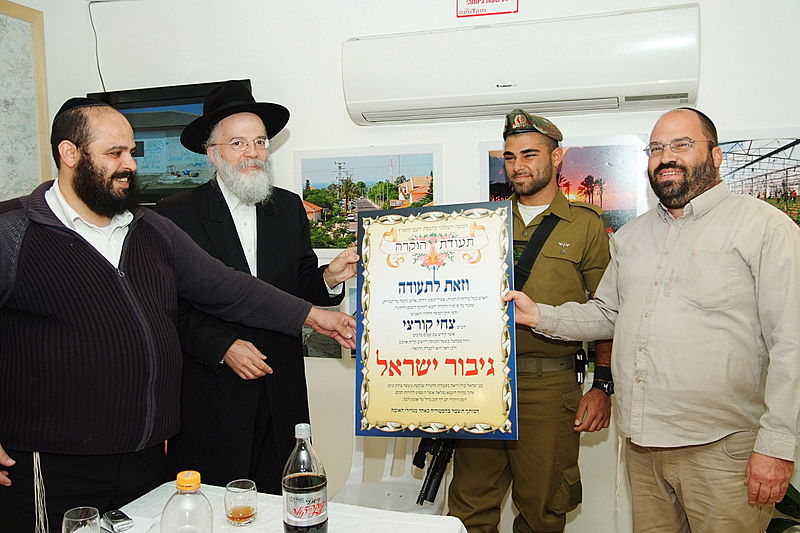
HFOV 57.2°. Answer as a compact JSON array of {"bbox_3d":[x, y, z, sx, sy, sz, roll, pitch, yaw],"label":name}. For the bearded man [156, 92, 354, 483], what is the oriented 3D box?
[{"bbox_3d":[-0.417,0.385,2.102,0.600,1.830,0.500,-3,5,-33],"label":"bearded man"}]

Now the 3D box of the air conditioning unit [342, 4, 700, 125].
[{"bbox_3d":[0.396,-0.686,2.594,1.231,0.296,0.200,1,5,22],"label":"air conditioning unit"}]

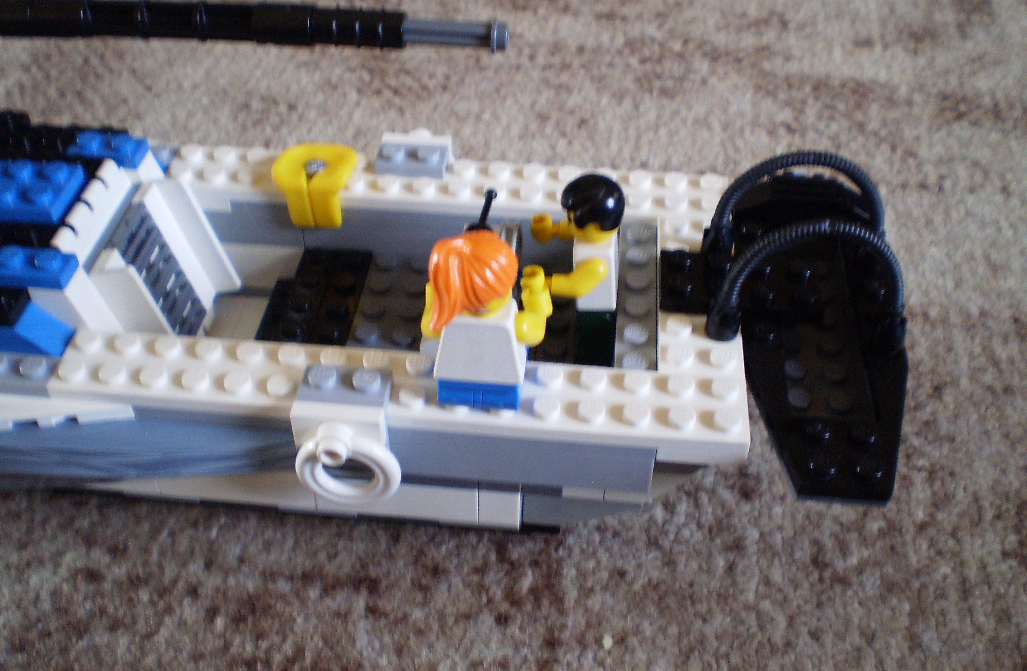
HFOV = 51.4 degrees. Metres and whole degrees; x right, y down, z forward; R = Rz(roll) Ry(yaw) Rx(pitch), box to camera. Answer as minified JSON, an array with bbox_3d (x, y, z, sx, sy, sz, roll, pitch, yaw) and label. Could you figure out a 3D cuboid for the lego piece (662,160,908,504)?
[{"bbox_3d":[0.053,-0.004,0.215,0.048,0.017,0.095,4,44,3],"label":"lego piece"}]

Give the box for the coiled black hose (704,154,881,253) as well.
[{"bbox_3d":[0.058,-0.025,0.212,0.038,0.028,0.007,4,44,3],"label":"coiled black hose"}]

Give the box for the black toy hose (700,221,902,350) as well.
[{"bbox_3d":[0.056,-0.010,0.196,0.039,0.028,0.007,4,44,3],"label":"black toy hose"}]

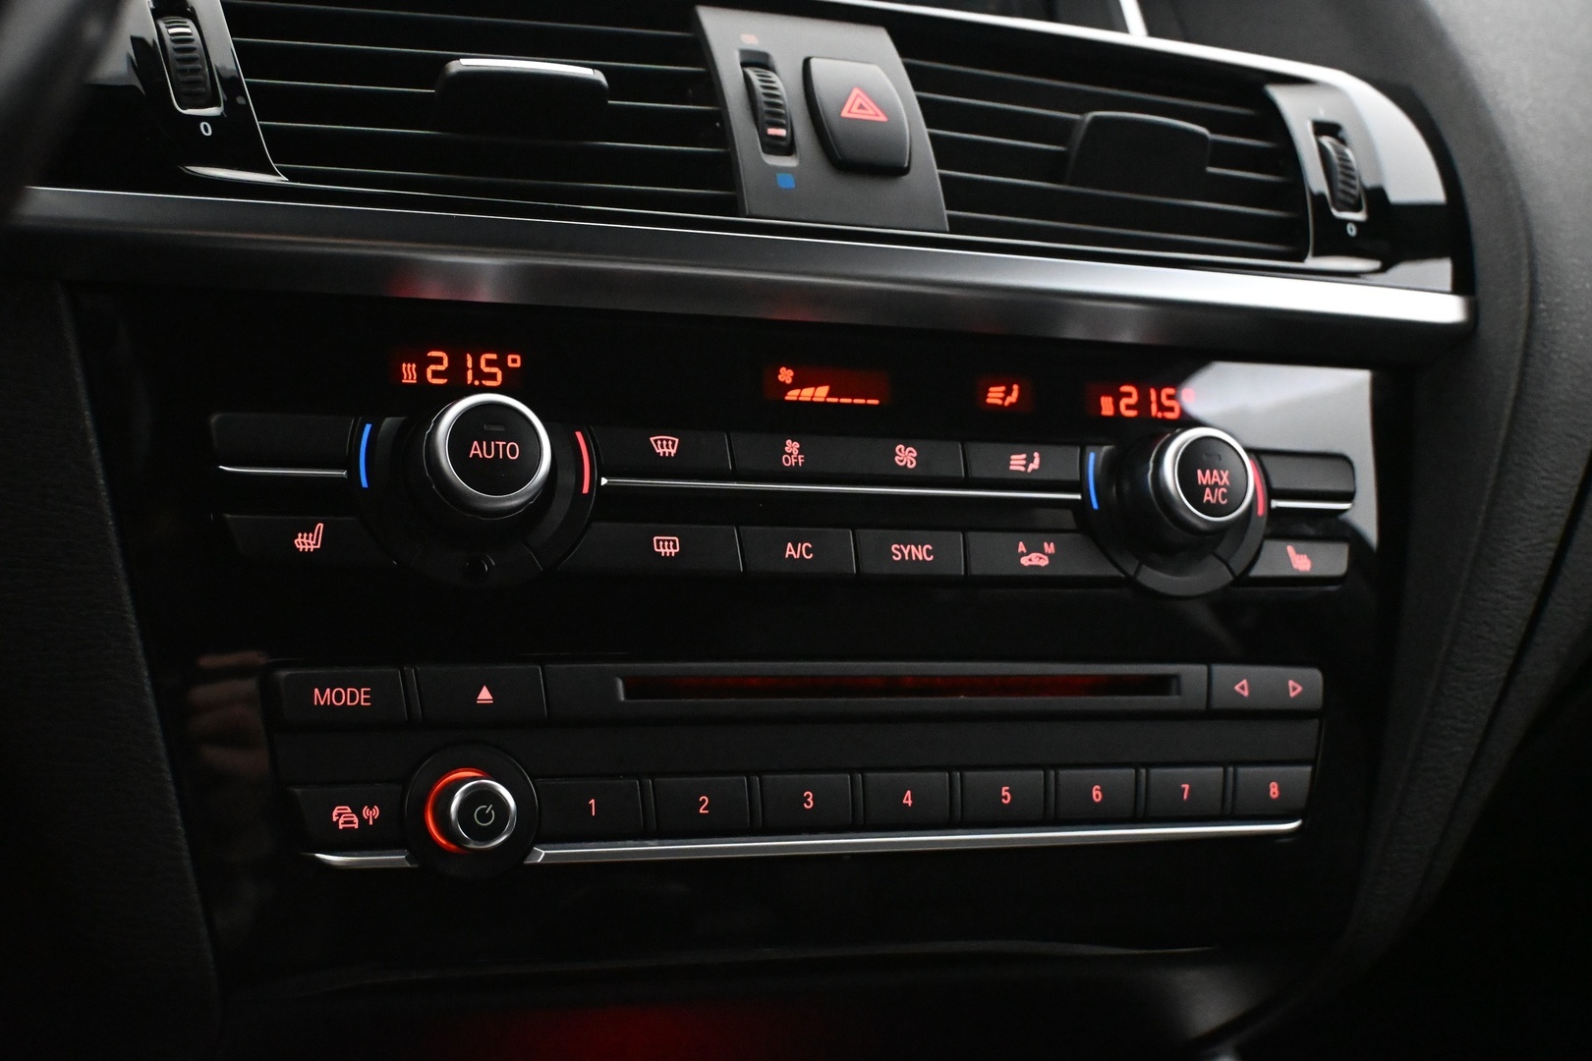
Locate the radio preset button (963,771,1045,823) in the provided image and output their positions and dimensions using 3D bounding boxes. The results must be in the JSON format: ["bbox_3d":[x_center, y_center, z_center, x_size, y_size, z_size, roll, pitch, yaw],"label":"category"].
[{"bbox_3d":[0.042,0.056,0.417,0.020,0.011,0.005,2,-12,-22],"label":"radio preset button"}]

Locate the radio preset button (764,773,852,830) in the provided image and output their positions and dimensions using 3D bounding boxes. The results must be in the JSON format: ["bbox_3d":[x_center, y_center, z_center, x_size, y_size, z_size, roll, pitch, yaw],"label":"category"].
[{"bbox_3d":[0.002,0.055,0.405,0.019,0.011,0.005,2,-6,-21],"label":"radio preset button"}]

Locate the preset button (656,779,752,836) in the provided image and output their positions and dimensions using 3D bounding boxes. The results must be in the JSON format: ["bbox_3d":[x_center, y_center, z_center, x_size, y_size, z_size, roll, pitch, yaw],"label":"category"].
[{"bbox_3d":[-0.019,0.055,0.397,0.020,0.011,0.005,2,-6,-21],"label":"preset button"}]

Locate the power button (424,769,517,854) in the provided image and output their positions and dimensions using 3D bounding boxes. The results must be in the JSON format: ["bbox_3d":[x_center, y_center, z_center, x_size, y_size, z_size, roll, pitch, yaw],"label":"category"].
[{"bbox_3d":[-0.059,0.052,0.369,0.015,0.015,0.011,2,-12,-22],"label":"power button"}]

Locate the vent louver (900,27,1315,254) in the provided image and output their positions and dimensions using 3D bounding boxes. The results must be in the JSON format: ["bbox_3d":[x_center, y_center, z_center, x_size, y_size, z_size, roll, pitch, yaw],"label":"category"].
[{"bbox_3d":[0.069,-0.083,0.473,0.094,0.025,0.061,2,55,-22],"label":"vent louver"}]

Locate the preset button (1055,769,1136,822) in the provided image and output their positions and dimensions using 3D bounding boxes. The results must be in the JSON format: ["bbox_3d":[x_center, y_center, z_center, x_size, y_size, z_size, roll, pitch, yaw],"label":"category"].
[{"bbox_3d":[0.063,0.057,0.429,0.019,0.010,0.005,2,-6,-21],"label":"preset button"}]

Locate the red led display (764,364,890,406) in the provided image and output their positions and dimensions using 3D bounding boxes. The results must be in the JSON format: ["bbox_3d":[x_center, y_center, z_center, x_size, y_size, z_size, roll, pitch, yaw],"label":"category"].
[{"bbox_3d":[0.006,-0.030,0.419,0.029,0.008,0.003,2,-12,-22],"label":"red led display"}]

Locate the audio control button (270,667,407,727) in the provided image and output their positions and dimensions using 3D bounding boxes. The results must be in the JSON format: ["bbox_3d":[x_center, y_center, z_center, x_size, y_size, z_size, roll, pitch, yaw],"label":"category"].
[{"bbox_3d":[-0.085,0.031,0.370,0.025,0.011,0.005,2,-12,-22],"label":"audio control button"}]

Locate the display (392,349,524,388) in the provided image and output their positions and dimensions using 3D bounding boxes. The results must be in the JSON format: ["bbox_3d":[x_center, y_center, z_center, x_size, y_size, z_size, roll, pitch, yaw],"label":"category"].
[{"bbox_3d":[-0.067,-0.032,0.393,0.026,0.006,0.003,2,-11,-21],"label":"display"}]

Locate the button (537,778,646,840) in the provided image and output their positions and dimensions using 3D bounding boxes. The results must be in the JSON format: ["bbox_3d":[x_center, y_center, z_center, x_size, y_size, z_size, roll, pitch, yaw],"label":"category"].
[{"bbox_3d":[-0.040,0.054,0.383,0.021,0.011,0.005,2,-12,-22],"label":"button"}]

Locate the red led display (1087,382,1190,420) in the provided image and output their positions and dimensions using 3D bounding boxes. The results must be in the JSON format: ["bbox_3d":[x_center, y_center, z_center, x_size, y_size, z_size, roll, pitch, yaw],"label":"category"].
[{"bbox_3d":[0.077,-0.029,0.450,0.026,0.008,0.003,2,-11,-21],"label":"red led display"}]

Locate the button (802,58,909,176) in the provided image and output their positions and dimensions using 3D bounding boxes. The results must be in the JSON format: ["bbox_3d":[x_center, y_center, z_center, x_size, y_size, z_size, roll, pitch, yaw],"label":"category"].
[{"bbox_3d":[0.014,-0.091,0.441,0.020,0.007,0.032,2,55,-22],"label":"button"}]

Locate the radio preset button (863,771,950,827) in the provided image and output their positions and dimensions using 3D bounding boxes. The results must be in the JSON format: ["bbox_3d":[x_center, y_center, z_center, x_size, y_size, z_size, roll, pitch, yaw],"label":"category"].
[{"bbox_3d":[0.022,0.056,0.413,0.019,0.010,0.005,2,-6,-21],"label":"radio preset button"}]

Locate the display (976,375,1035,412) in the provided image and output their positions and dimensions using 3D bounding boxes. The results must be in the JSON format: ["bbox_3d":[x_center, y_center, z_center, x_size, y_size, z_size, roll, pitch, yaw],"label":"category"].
[{"bbox_3d":[0.045,-0.030,0.435,0.015,0.008,0.003,2,-12,-22],"label":"display"}]

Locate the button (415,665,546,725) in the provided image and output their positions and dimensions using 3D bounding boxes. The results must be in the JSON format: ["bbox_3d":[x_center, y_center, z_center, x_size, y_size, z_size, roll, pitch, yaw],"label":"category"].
[{"bbox_3d":[-0.061,0.032,0.383,0.025,0.011,0.005,2,-6,-21],"label":"button"}]

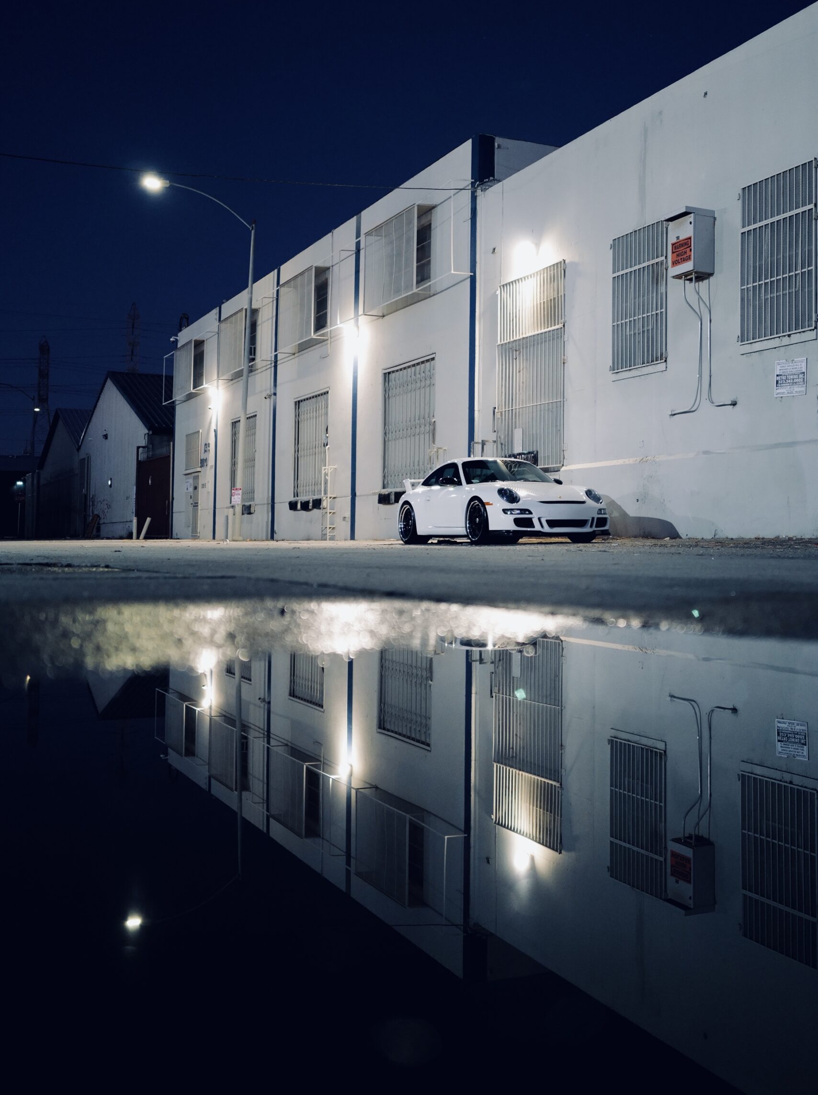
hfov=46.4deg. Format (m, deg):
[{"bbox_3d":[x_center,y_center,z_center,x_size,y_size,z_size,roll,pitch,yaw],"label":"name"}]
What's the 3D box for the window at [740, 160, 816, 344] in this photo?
[{"bbox_3d":[4.833,-3.857,12.570,0.100,2.170,1.200,1,0,-30],"label":"window"}]

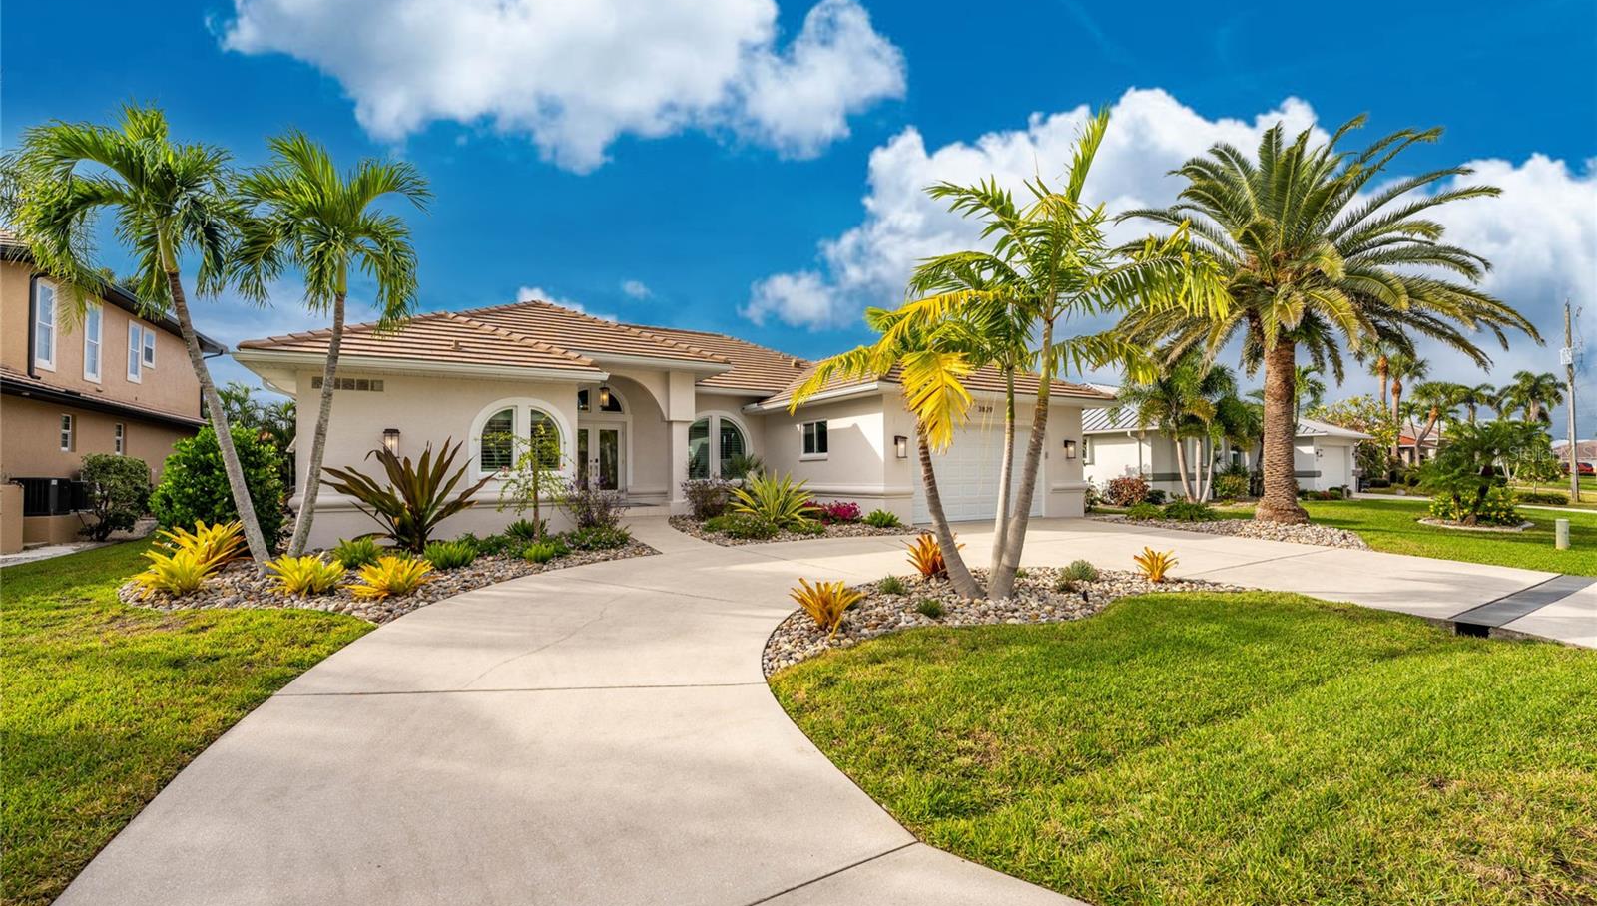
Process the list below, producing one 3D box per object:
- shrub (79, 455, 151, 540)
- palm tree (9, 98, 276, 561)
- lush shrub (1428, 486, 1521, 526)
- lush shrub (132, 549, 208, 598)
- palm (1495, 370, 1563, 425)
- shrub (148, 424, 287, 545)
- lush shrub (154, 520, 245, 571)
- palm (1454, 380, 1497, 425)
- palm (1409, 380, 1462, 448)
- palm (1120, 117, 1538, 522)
[{"bbox_3d":[-13.656,0.884,12.400,1.100,1.718,1.020,-2,-2,42],"label":"shrub"},{"bbox_3d":[-9.345,-1.596,8.933,2.750,6.500,2.750,-1,-2,44],"label":"palm tree"},{"bbox_3d":[17.008,1.332,15.600,1.800,0.971,1.700,1,-2,-43],"label":"lush shrub"},{"bbox_3d":[-6.931,1.335,6.850,0.700,0.550,0.660,-2,-2,45],"label":"lush shrub"},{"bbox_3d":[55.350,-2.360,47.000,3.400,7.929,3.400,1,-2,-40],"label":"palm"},{"bbox_3d":[-11.226,0.539,11.992,1.900,2.350,1.900,1,-2,-43],"label":"shrub"},{"bbox_3d":[-9.164,1.315,9.476,1.050,0.740,1.000,1,-2,-44],"label":"lush shrub"},{"bbox_3d":[50.243,-1.986,46.000,2.600,6.744,2.600,1,-2,-42],"label":"palm"},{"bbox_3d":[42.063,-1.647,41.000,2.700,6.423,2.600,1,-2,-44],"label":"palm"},{"bbox_3d":[12.399,-2.994,15.662,7.400,9.600,7.400,-1,-1,38],"label":"palm"}]

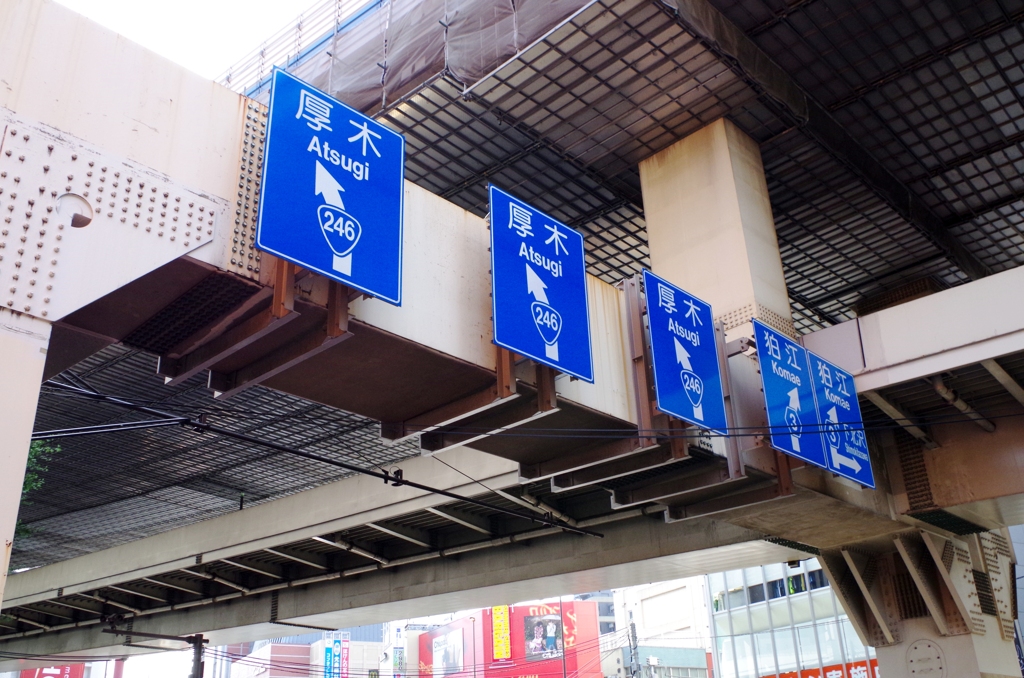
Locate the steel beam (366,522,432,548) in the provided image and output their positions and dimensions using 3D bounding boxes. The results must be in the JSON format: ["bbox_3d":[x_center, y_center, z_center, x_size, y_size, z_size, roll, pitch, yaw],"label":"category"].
[{"bbox_3d":[-2.565,4.578,22.768,0.220,0.220,2.104,-20,-36,34],"label":"steel beam"}]

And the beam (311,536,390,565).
[{"bbox_3d":[-4.003,5.163,23.885,0.220,0.220,2.256,-20,-37,34],"label":"beam"}]

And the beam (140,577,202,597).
[{"bbox_3d":[-9.605,7.013,27.575,0.220,0.220,1.929,-20,-37,34],"label":"beam"}]

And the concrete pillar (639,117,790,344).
[{"bbox_3d":[3.624,-1.365,17.265,1.940,4.700,1.240,-24,-32,39],"label":"concrete pillar"}]

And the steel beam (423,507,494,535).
[{"bbox_3d":[-1.127,4.045,21.768,0.220,0.220,2.153,-20,-36,34],"label":"steel beam"}]

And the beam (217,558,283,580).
[{"bbox_3d":[-6.859,6.062,25.691,0.220,0.220,2.010,-20,-37,34],"label":"beam"}]

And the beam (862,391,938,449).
[{"bbox_3d":[6.722,1.340,16.607,0.220,0.220,2.980,-22,-35,37],"label":"beam"}]

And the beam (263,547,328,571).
[{"bbox_3d":[-5.449,5.577,24.724,0.220,0.220,2.011,-20,-37,34],"label":"beam"}]

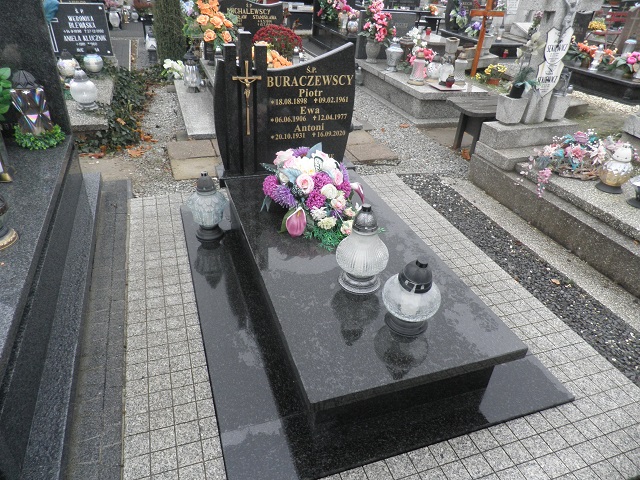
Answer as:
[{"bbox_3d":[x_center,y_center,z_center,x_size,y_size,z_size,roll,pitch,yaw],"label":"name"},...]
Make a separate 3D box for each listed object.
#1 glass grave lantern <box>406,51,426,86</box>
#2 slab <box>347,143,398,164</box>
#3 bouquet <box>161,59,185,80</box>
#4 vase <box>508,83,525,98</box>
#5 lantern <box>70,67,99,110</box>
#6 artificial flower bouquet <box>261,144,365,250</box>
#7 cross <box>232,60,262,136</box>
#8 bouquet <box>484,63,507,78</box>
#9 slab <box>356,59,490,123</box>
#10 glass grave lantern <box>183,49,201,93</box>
[{"bbox_3d":[0.995,-1.729,4.461,0.185,0.301,0.185,-8,34,-18],"label":"glass grave lantern"},{"bbox_3d":[0.443,-0.753,3.936,0.375,0.050,0.388,-8,34,-18],"label":"slab"},{"bbox_3d":[-1.585,-1.864,4.850,0.280,0.250,0.240,-8,34,-18],"label":"bouquet"},{"bbox_3d":[1.366,-0.996,3.081,0.101,0.164,0.101,-8,34,-18],"label":"vase"},{"bbox_3d":[-1.884,-1.216,3.537,0.203,0.315,0.203,-8,34,-18],"label":"lantern"},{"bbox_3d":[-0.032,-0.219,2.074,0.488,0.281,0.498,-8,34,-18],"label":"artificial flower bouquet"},{"bbox_3d":[-0.410,-0.801,2.549,0.170,0.420,0.030,-8,34,-18],"label":"cross"},{"bbox_3d":[2.134,-2.064,5.363,0.233,0.159,0.212,-8,34,-18],"label":"bouquet"},{"bbox_3d":[1.039,-1.717,5.008,0.784,0.297,1.728,-8,34,-18],"label":"slab"},{"bbox_3d":[-1.471,-1.948,5.082,0.190,0.460,0.190,-8,34,-18],"label":"glass grave lantern"}]

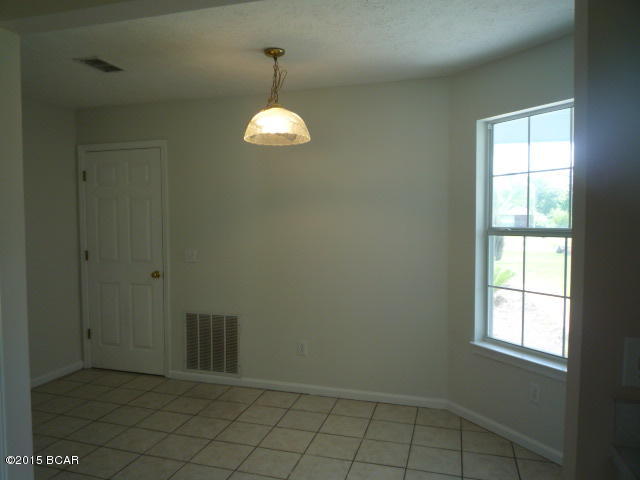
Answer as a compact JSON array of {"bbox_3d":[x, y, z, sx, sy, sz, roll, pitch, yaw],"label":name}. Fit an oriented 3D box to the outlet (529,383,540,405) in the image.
[{"bbox_3d":[1.292,0.930,2.788,0.014,0.120,0.078,-1,2,-28],"label":"outlet"}]

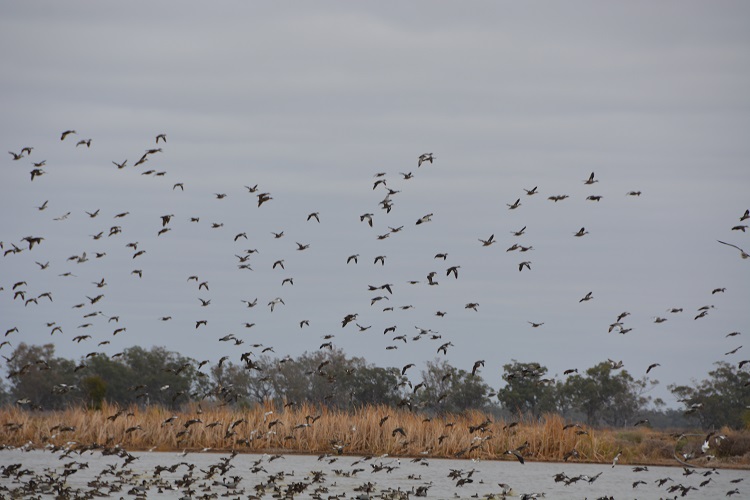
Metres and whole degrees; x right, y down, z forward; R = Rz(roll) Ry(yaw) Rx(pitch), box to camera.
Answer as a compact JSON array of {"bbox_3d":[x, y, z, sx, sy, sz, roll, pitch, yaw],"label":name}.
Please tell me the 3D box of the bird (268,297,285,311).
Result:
[{"bbox_3d":[-2.837,1.541,180.000,0.420,0.360,0.560,1,-2,-35],"label":"bird"}]

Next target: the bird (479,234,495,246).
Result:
[{"bbox_3d":[3.211,-0.274,180.000,0.460,0.370,0.600,1,-7,-38],"label":"bird"}]

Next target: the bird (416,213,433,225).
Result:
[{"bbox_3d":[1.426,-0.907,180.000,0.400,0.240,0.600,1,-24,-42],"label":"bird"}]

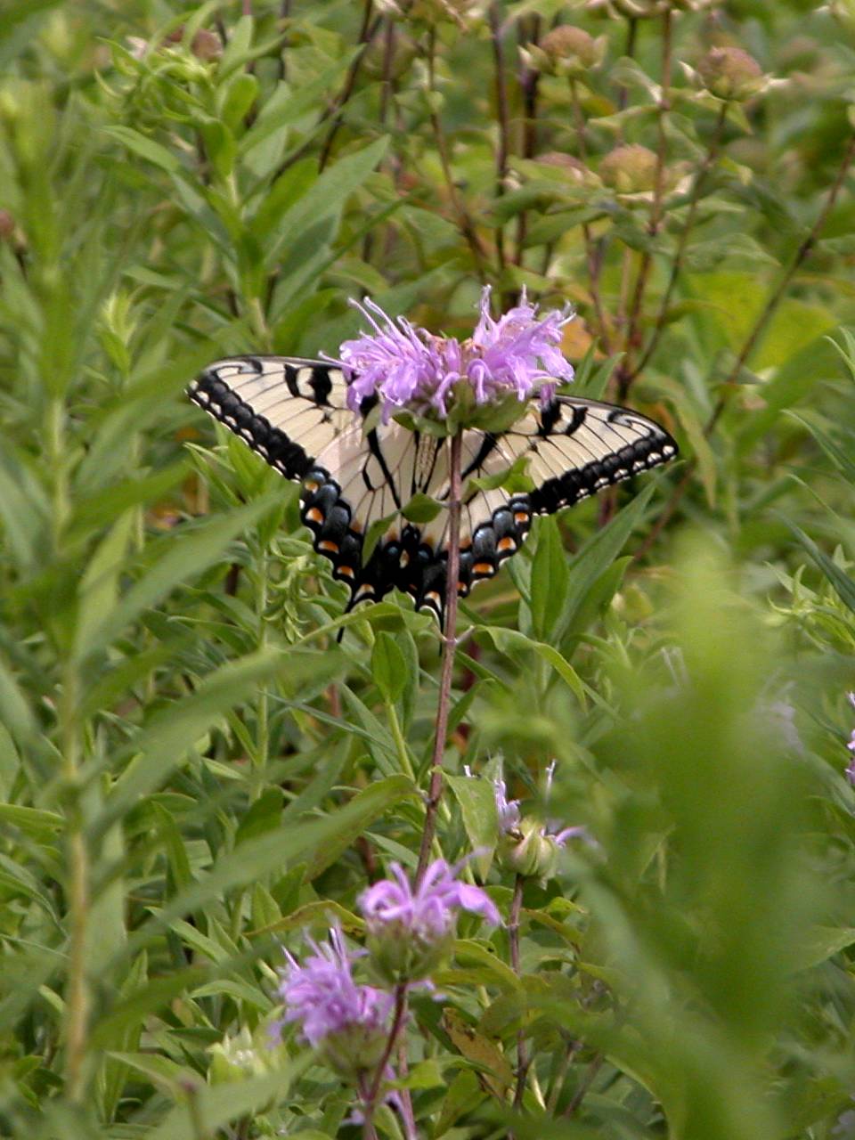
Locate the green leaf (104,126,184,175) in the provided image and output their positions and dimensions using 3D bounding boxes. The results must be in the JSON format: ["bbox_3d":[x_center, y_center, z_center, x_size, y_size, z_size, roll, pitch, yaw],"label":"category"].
[{"bbox_3d":[-0.074,-0.109,2.400,0.025,0.004,0.007,27,18,-7],"label":"green leaf"}]

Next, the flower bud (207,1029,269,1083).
[{"bbox_3d":[-0.045,0.116,2.200,0.015,0.014,0.015,0,12,0],"label":"flower bud"}]

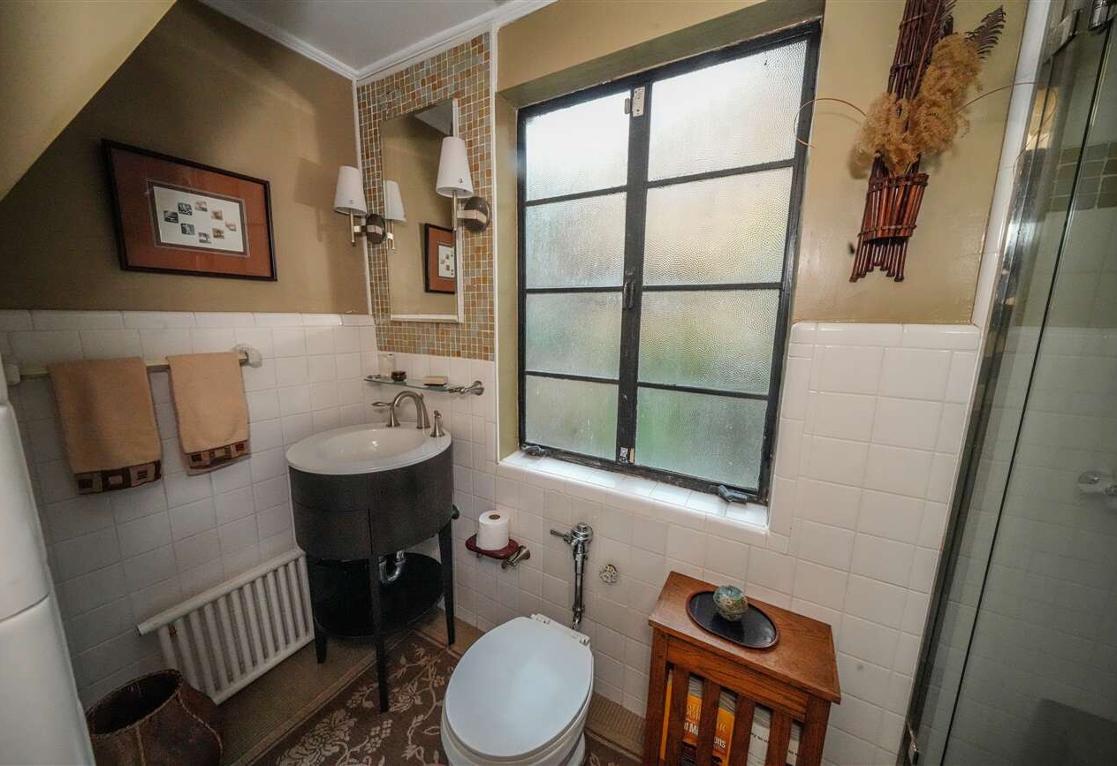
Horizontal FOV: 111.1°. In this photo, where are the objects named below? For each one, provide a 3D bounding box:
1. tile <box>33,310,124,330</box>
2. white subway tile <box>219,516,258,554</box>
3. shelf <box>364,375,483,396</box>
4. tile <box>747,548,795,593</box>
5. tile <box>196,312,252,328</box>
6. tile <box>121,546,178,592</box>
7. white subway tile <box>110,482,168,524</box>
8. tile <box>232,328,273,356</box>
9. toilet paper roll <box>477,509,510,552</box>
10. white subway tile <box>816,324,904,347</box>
[{"bbox_3d":[-1.244,-0.163,0.997,0.009,0.051,0.152,6,11,30],"label":"tile"},{"bbox_3d":[-1.118,0.527,1.337,0.009,0.108,0.108,7,11,30],"label":"white subway tile"},{"bbox_3d":[-0.556,0.006,1.520,0.565,0.056,0.137,6,11,29],"label":"shelf"},{"bbox_3d":[0.569,0.501,1.027,0.108,0.108,0.009,6,11,30],"label":"tile"},{"bbox_3d":[-1.091,-0.204,1.257,0.009,0.051,0.152,6,11,30],"label":"tile"},{"bbox_3d":[-1.226,0.558,1.152,0.010,0.108,0.108,6,11,29],"label":"tile"},{"bbox_3d":[-1.223,0.339,1.116,0.009,0.108,0.108,7,11,30],"label":"white subway tile"},{"bbox_3d":[-1.052,-0.135,1.329,0.009,0.108,0.108,6,11,29],"label":"tile"},{"bbox_3d":[-0.236,0.533,1.391,0.109,0.099,0.109,1,9,0],"label":"toilet paper roll"},{"bbox_3d":[0.676,-0.108,0.868,0.152,0.051,0.009,6,11,30],"label":"white subway tile"}]

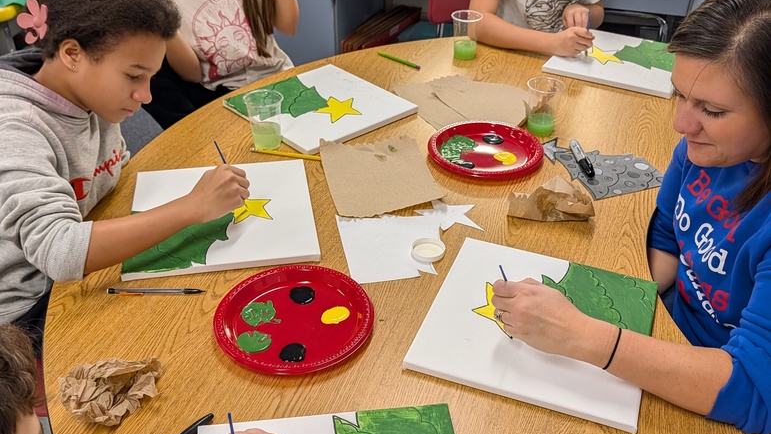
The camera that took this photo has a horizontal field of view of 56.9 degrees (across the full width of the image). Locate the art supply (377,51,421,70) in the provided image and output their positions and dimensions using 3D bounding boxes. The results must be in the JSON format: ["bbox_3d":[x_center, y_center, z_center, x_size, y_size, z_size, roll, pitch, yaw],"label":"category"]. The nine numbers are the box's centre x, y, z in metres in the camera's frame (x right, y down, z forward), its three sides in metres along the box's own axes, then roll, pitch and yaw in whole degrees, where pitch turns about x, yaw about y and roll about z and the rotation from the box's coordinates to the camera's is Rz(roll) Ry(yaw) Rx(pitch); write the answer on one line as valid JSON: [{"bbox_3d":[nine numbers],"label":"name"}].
[{"bbox_3d":[0.033,-0.402,1.820,0.143,0.010,0.010,27,43,32],"label":"art supply"}]

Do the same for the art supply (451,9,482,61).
[{"bbox_3d":[0.208,-0.464,1.829,0.080,0.104,0.080,0,35,0],"label":"art supply"}]

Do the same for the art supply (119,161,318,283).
[{"bbox_3d":[-0.285,-0.007,1.250,0.305,0.016,0.305,-6,36,-9],"label":"art supply"}]

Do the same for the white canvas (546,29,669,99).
[{"bbox_3d":[0.602,-0.403,1.825,0.305,0.016,0.305,18,39,23],"label":"white canvas"}]

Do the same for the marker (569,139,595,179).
[{"bbox_3d":[0.393,-0.117,1.416,0.019,0.019,0.138,-2,35,-3],"label":"marker"}]

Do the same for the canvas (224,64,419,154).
[{"bbox_3d":[-0.145,-0.249,1.594,0.305,0.016,0.305,-28,44,-34],"label":"canvas"}]

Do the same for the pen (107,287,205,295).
[{"bbox_3d":[-0.350,0.114,1.089,0.151,0.009,0.012,0,35,0],"label":"pen"}]

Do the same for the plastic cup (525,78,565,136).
[{"bbox_3d":[0.335,-0.232,1.505,0.079,0.103,0.079,0,35,0],"label":"plastic cup"}]

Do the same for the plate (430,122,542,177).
[{"bbox_3d":[0.200,-0.131,1.432,0.230,0.021,0.230,0,35,0],"label":"plate"}]

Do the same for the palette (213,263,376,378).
[{"bbox_3d":[-0.130,0.150,1.028,0.228,0.021,0.228,0,35,0],"label":"palette"}]

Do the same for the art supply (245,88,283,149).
[{"bbox_3d":[-0.243,-0.194,1.447,0.079,0.103,0.079,0,35,0],"label":"art supply"}]

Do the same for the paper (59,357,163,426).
[{"bbox_3d":[-0.348,0.221,0.901,0.130,0.045,0.090,-5,36,-8],"label":"paper"}]

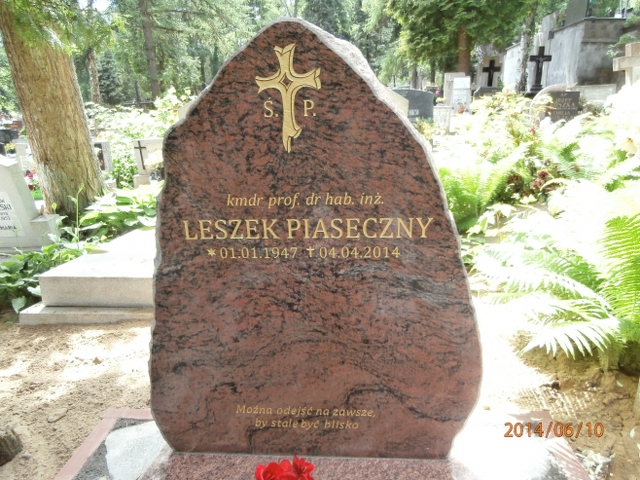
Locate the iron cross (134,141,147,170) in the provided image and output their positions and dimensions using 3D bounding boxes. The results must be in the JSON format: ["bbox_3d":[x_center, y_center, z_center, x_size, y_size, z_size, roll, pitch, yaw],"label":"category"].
[{"bbox_3d":[-2.504,-1.181,6.200,0.165,0.410,0.030,0,14,2],"label":"iron cross"}]

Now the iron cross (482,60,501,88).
[{"bbox_3d":[4.445,-4.315,11.500,0.450,0.670,0.080,1,14,5],"label":"iron cross"}]

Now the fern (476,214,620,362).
[{"bbox_3d":[1.046,0.206,2.050,0.580,0.460,0.500,0,13,0],"label":"fern"}]

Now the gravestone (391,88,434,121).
[{"bbox_3d":[1.614,-2.443,8.000,0.900,0.570,0.140,1,14,5],"label":"gravestone"}]

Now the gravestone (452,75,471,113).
[{"bbox_3d":[3.372,-3.431,10.500,0.390,0.860,0.130,1,14,6],"label":"gravestone"}]

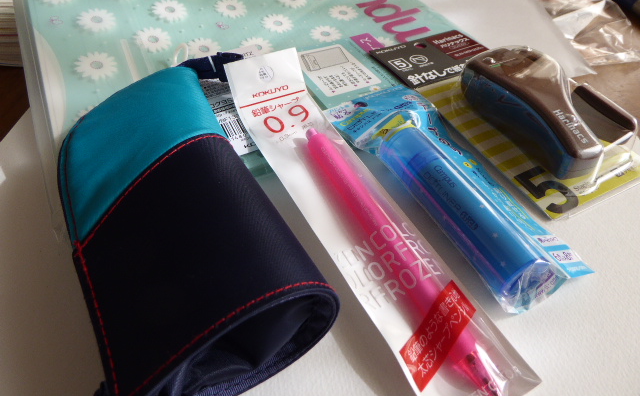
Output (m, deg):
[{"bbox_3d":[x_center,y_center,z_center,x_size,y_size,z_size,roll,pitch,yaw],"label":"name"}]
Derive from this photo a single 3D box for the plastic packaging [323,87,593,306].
[{"bbox_3d":[0.076,-0.017,0.234,0.066,0.026,0.148,-18,54,-26],"label":"plastic packaging"}]

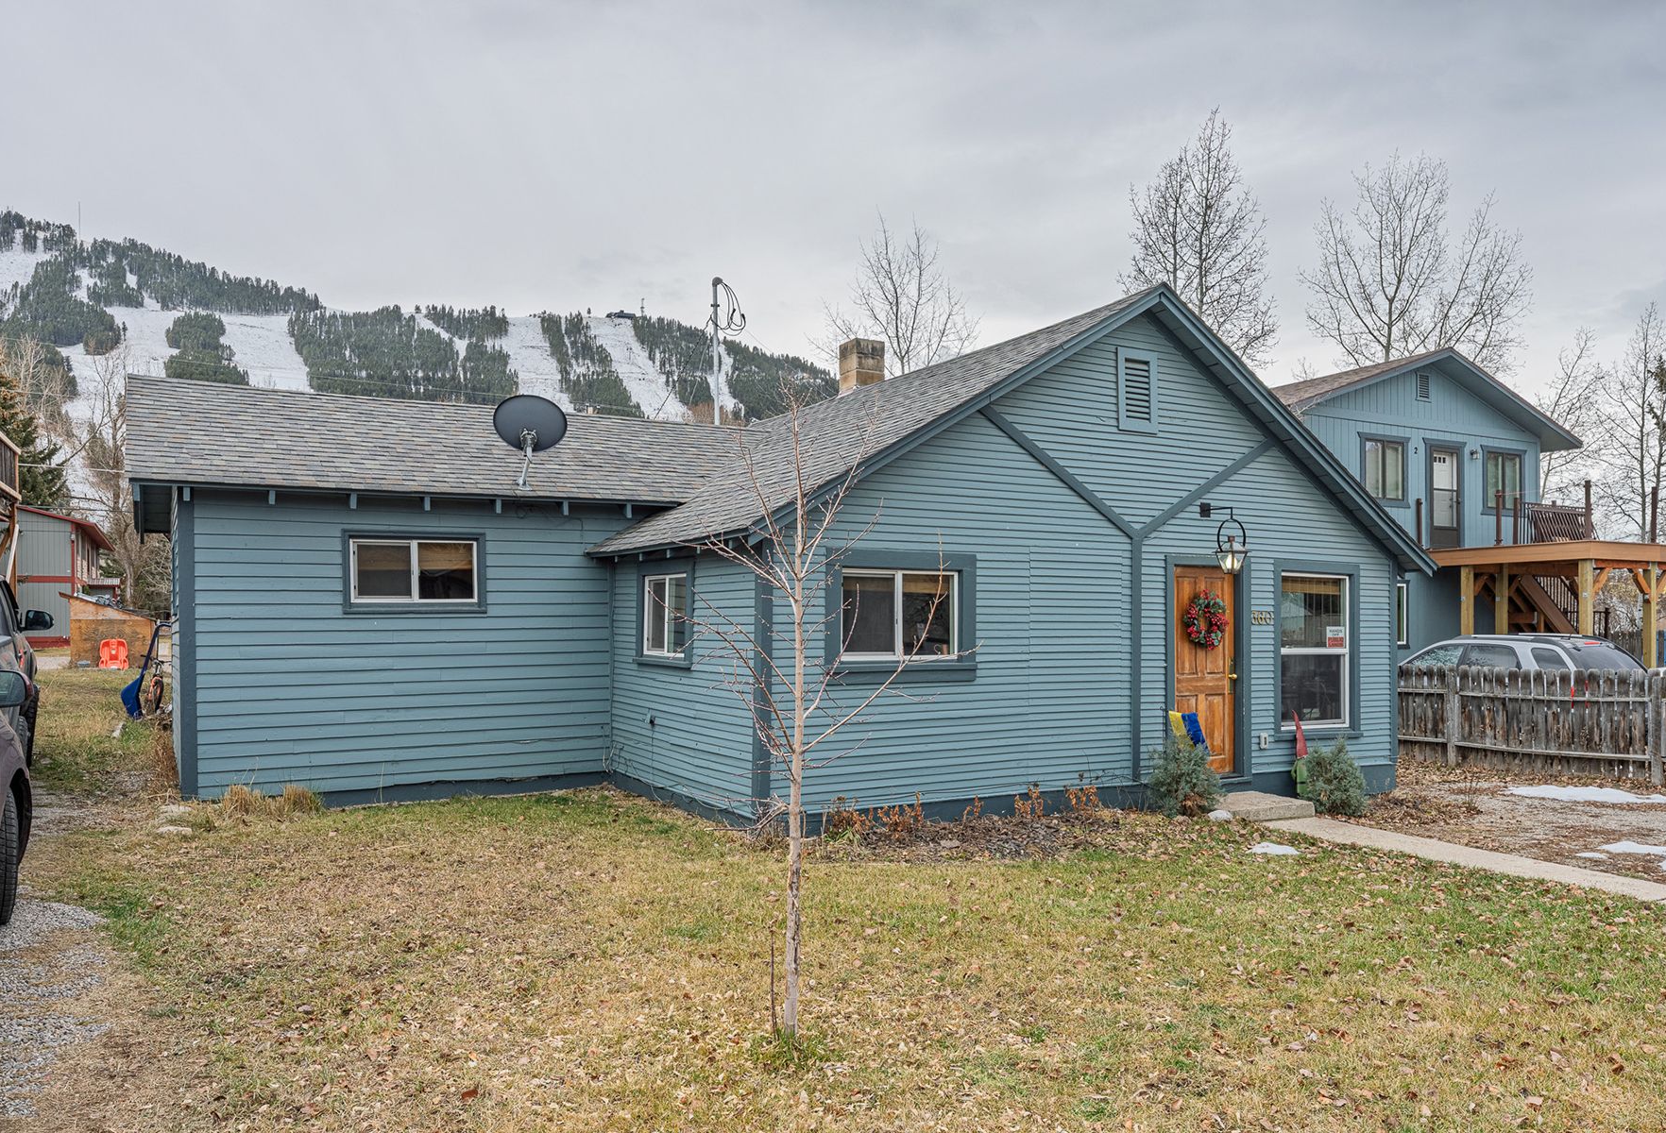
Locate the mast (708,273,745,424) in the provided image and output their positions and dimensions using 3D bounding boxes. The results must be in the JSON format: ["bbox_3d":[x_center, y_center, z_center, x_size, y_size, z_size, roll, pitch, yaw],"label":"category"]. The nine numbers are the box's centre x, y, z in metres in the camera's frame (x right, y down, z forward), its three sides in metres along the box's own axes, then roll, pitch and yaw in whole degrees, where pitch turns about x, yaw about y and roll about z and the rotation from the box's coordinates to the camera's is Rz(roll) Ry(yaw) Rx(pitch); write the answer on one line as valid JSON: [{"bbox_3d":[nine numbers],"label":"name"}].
[{"bbox_3d":[-1.548,-2.945,16.564,0.500,2.550,0.200,1,-2,-28],"label":"mast"}]

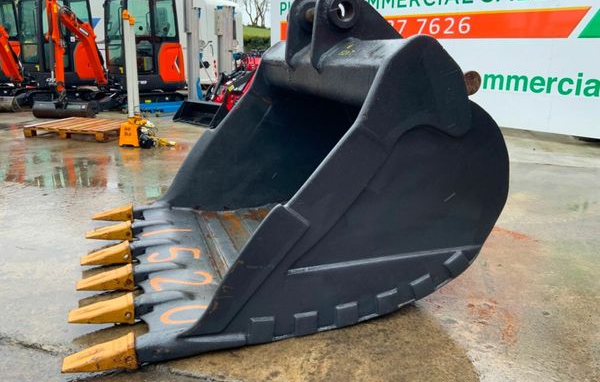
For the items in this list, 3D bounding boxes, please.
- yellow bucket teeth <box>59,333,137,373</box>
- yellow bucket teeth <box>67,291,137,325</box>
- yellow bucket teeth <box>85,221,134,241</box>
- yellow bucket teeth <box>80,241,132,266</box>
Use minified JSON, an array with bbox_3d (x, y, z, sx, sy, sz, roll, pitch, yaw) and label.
[{"bbox_3d":[-0.687,0.568,1.729,0.237,0.085,0.103,-4,19,-18],"label":"yellow bucket teeth"},{"bbox_3d":[-0.786,0.479,1.997,0.237,0.085,0.103,-4,19,-18],"label":"yellow bucket teeth"},{"bbox_3d":[-1.045,0.228,2.754,0.237,0.085,0.103,-4,19,-18],"label":"yellow bucket teeth"},{"bbox_3d":[-0.957,0.318,2.480,0.237,0.085,0.103,-4,19,-18],"label":"yellow bucket teeth"}]

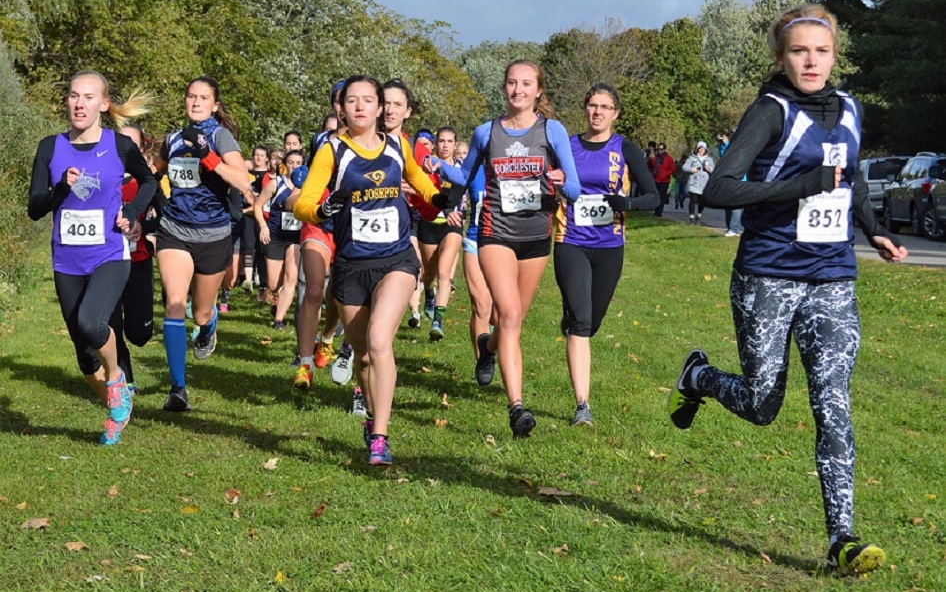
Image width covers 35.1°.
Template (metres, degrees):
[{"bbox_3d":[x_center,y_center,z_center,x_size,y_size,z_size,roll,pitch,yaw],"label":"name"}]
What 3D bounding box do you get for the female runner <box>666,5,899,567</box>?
[{"bbox_3d":[0.942,-0.014,4.486,0.520,1.660,0.740,-2,5,-17],"label":"female runner"}]

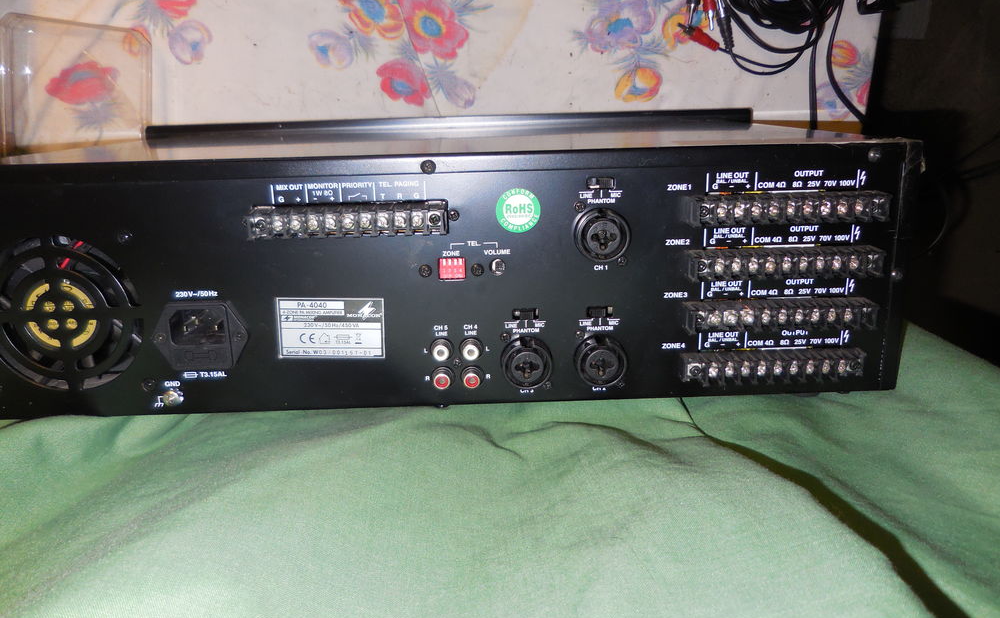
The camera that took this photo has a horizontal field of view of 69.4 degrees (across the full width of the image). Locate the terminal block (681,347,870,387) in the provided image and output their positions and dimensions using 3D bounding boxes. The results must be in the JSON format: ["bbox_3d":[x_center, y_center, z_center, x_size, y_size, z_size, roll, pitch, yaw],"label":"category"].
[{"bbox_3d":[0.130,0.028,0.344,0.085,0.012,0.014,-2,15,-1],"label":"terminal block"}]

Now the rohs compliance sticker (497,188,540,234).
[{"bbox_3d":[0.009,-0.045,0.329,0.020,0.020,0.001,-2,15,-1],"label":"rohs compliance sticker"}]

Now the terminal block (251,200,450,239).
[{"bbox_3d":[-0.067,-0.040,0.322,0.086,0.013,0.014,-2,15,-1],"label":"terminal block"}]

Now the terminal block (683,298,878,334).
[{"bbox_3d":[0.130,0.004,0.338,0.086,0.012,0.014,-2,15,-1],"label":"terminal block"}]

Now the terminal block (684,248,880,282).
[{"bbox_3d":[0.130,-0.021,0.331,0.086,0.012,0.014,-2,15,-1],"label":"terminal block"}]

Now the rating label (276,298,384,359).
[{"bbox_3d":[-0.080,0.009,0.341,0.051,0.030,0.001,1,15,-1],"label":"rating label"}]

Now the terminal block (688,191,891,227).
[{"bbox_3d":[0.129,-0.045,0.325,0.086,0.012,0.014,-2,15,-1],"label":"terminal block"}]

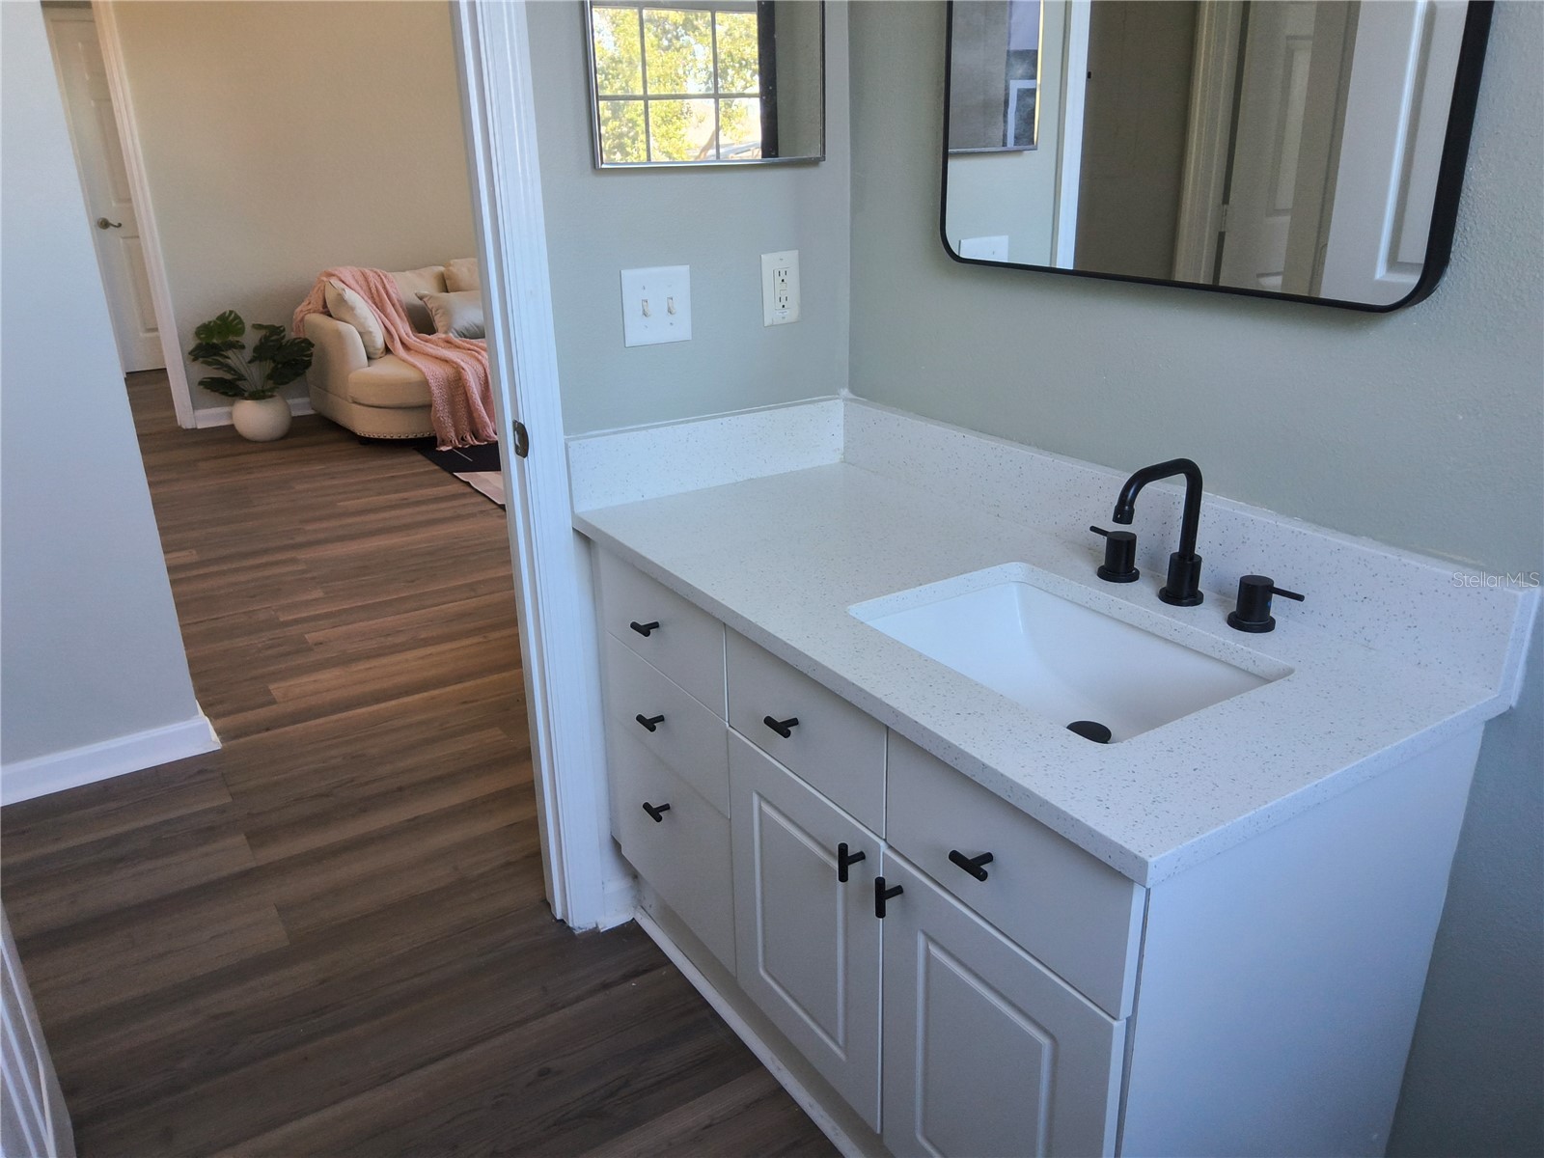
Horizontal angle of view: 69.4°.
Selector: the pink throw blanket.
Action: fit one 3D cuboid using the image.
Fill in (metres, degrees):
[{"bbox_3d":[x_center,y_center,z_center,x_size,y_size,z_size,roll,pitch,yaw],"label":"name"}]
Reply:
[{"bbox_3d":[-2.005,-1.245,6.055,0.924,0.813,1.225,-14,24,-29],"label":"pink throw blanket"}]

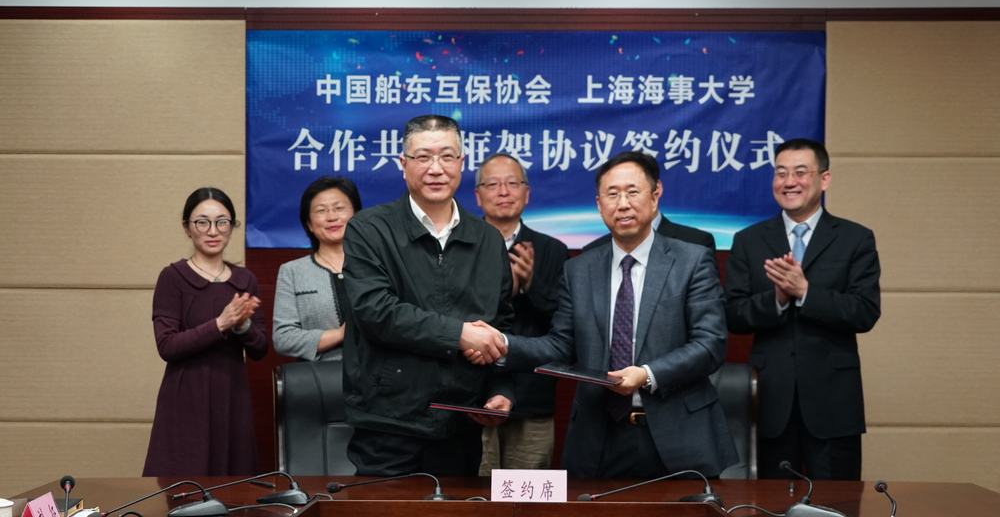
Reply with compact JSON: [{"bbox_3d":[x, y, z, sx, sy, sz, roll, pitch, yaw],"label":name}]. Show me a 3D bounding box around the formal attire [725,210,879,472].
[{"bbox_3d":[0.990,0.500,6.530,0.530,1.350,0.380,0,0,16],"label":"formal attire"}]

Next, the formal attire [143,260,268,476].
[{"bbox_3d":[-0.950,0.445,6.430,0.420,0.890,0.330,0,0,-16],"label":"formal attire"}]

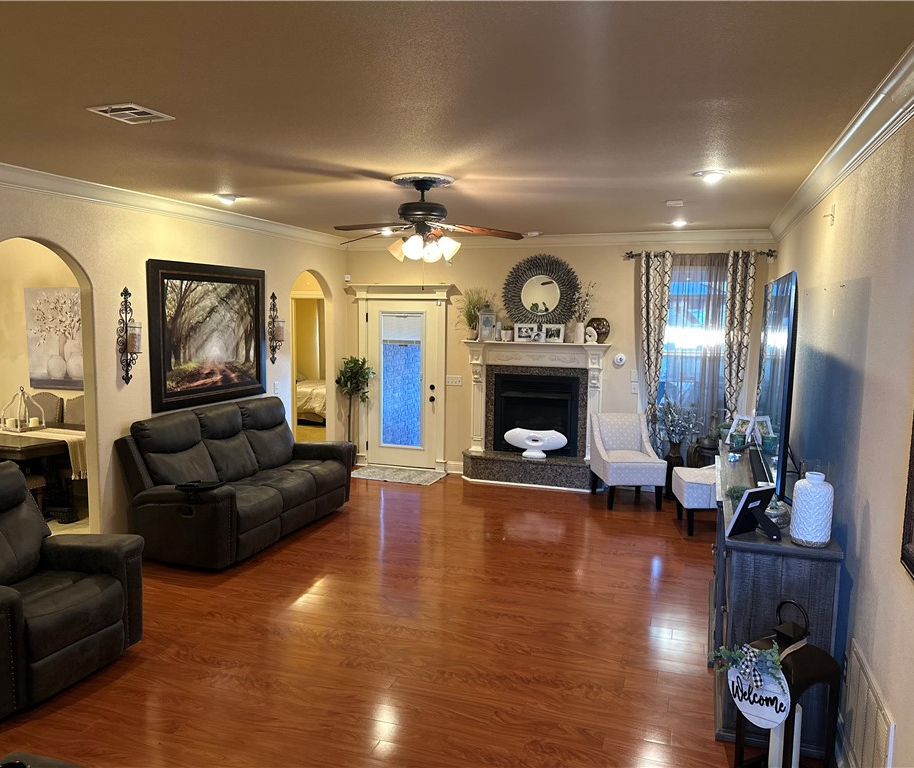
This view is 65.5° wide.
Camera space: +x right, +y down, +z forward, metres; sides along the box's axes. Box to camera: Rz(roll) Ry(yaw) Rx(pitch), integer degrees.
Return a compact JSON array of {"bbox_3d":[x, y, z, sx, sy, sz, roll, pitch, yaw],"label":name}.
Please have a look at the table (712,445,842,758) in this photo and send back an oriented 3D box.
[{"bbox_3d":[1.786,1.037,4.269,0.488,0.931,2.558,3,6,19],"label":"table"}]

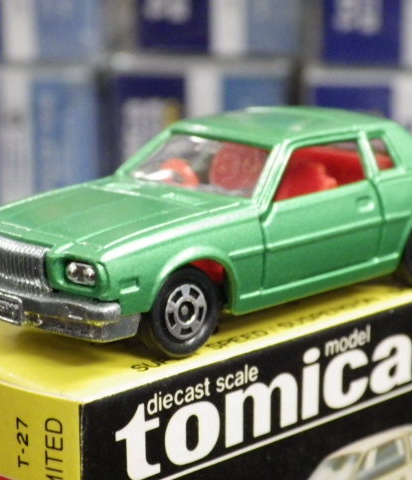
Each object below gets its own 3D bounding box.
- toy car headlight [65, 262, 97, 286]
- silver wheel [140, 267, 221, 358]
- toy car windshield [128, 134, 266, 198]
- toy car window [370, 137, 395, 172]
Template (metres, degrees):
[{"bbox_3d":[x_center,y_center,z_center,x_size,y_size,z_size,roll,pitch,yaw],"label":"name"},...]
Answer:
[{"bbox_3d":[-0.012,0.003,0.156,0.004,0.002,0.001,9,16,36],"label":"toy car headlight"},{"bbox_3d":[-0.003,0.007,0.163,0.003,0.009,0.009,12,17,43],"label":"silver wheel"},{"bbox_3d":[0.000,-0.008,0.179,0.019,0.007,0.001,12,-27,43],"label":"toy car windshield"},{"bbox_3d":[0.020,-0.010,0.185,0.003,0.004,0.001,-13,-1,-44],"label":"toy car window"}]

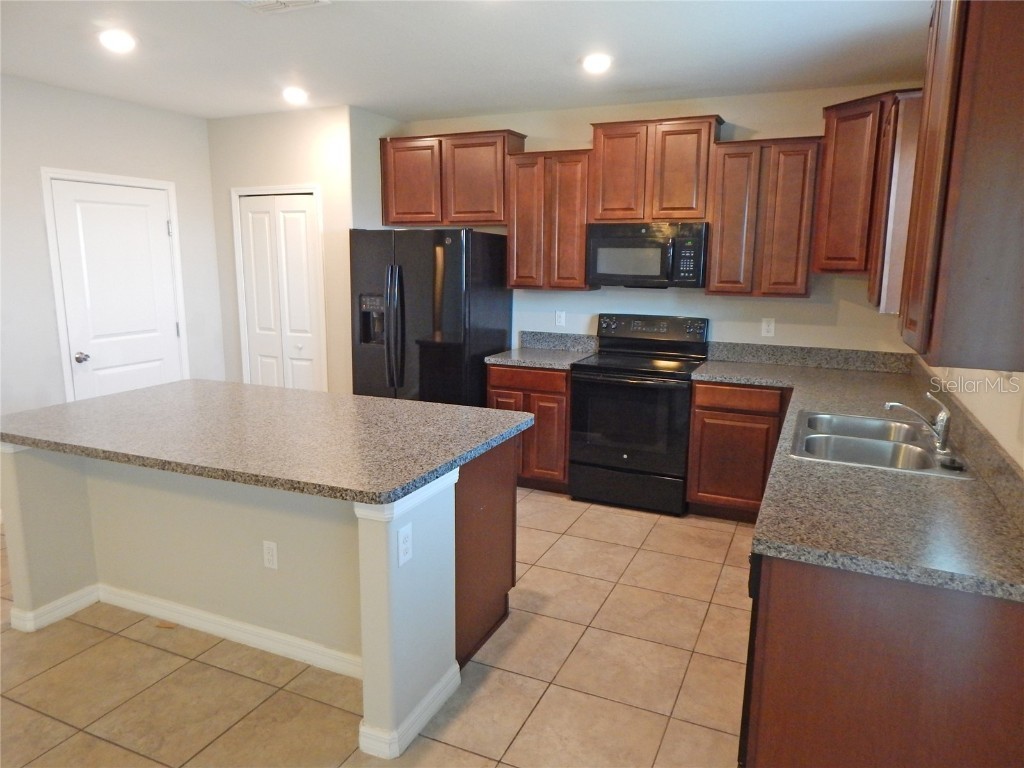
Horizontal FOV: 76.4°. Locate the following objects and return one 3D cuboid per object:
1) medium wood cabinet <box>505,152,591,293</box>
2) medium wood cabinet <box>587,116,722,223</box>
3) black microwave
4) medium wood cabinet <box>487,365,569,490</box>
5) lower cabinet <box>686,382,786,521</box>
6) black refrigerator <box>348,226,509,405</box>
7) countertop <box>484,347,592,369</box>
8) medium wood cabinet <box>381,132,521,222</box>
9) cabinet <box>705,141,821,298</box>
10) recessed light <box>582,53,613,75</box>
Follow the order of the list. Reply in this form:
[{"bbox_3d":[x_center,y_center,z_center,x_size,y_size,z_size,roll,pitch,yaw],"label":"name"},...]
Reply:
[{"bbox_3d":[0.314,-1.122,4.568,0.593,0.901,0.342,5,11,24],"label":"medium wood cabinet"},{"bbox_3d":[0.943,-1.357,4.256,0.790,0.634,0.330,6,11,24],"label":"medium wood cabinet"},{"bbox_3d":[0.911,-0.845,4.319,0.757,0.402,0.400,6,11,24],"label":"black microwave"},{"bbox_3d":[0.240,0.265,4.693,0.600,0.875,0.618,5,11,24],"label":"medium wood cabinet"},{"bbox_3d":[1.466,0.381,4.136,0.566,0.875,0.618,5,11,24],"label":"lower cabinet"},{"bbox_3d":[-0.579,-0.229,4.839,0.919,1.774,0.810,5,11,24],"label":"black refrigerator"},{"bbox_3d":[0.237,-0.183,4.602,0.617,0.039,0.622,5,11,24],"label":"countertop"},{"bbox_3d":[-0.440,-1.502,4.883,1.087,0.640,0.330,6,11,24],"label":"medium wood cabinet"},{"bbox_3d":[1.559,-1.007,4.027,0.608,0.914,0.326,6,11,24],"label":"cabinet"},{"bbox_3d":[0.468,-1.756,3.569,0.170,0.030,0.170,6,11,24],"label":"recessed light"}]

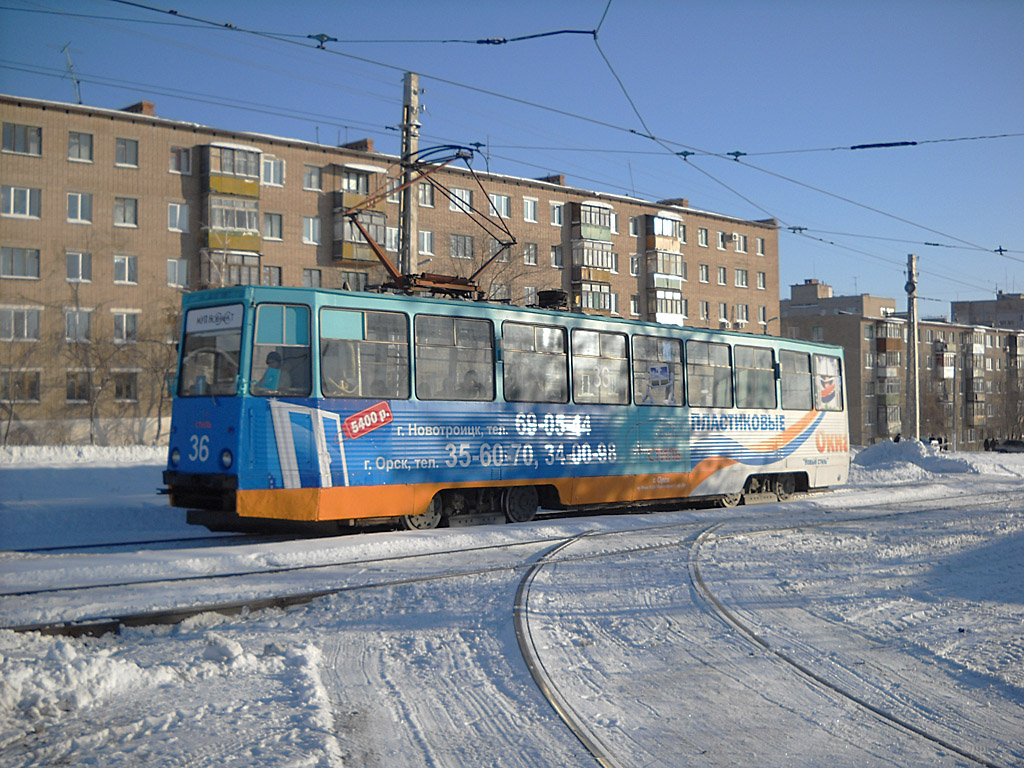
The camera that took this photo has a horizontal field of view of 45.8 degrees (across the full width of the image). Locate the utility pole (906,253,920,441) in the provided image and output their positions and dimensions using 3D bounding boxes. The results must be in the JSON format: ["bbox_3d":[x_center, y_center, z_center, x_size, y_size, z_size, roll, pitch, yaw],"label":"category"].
[{"bbox_3d":[15.548,-1.008,47.000,0.440,8.099,0.440,-2,-3,43],"label":"utility pole"}]

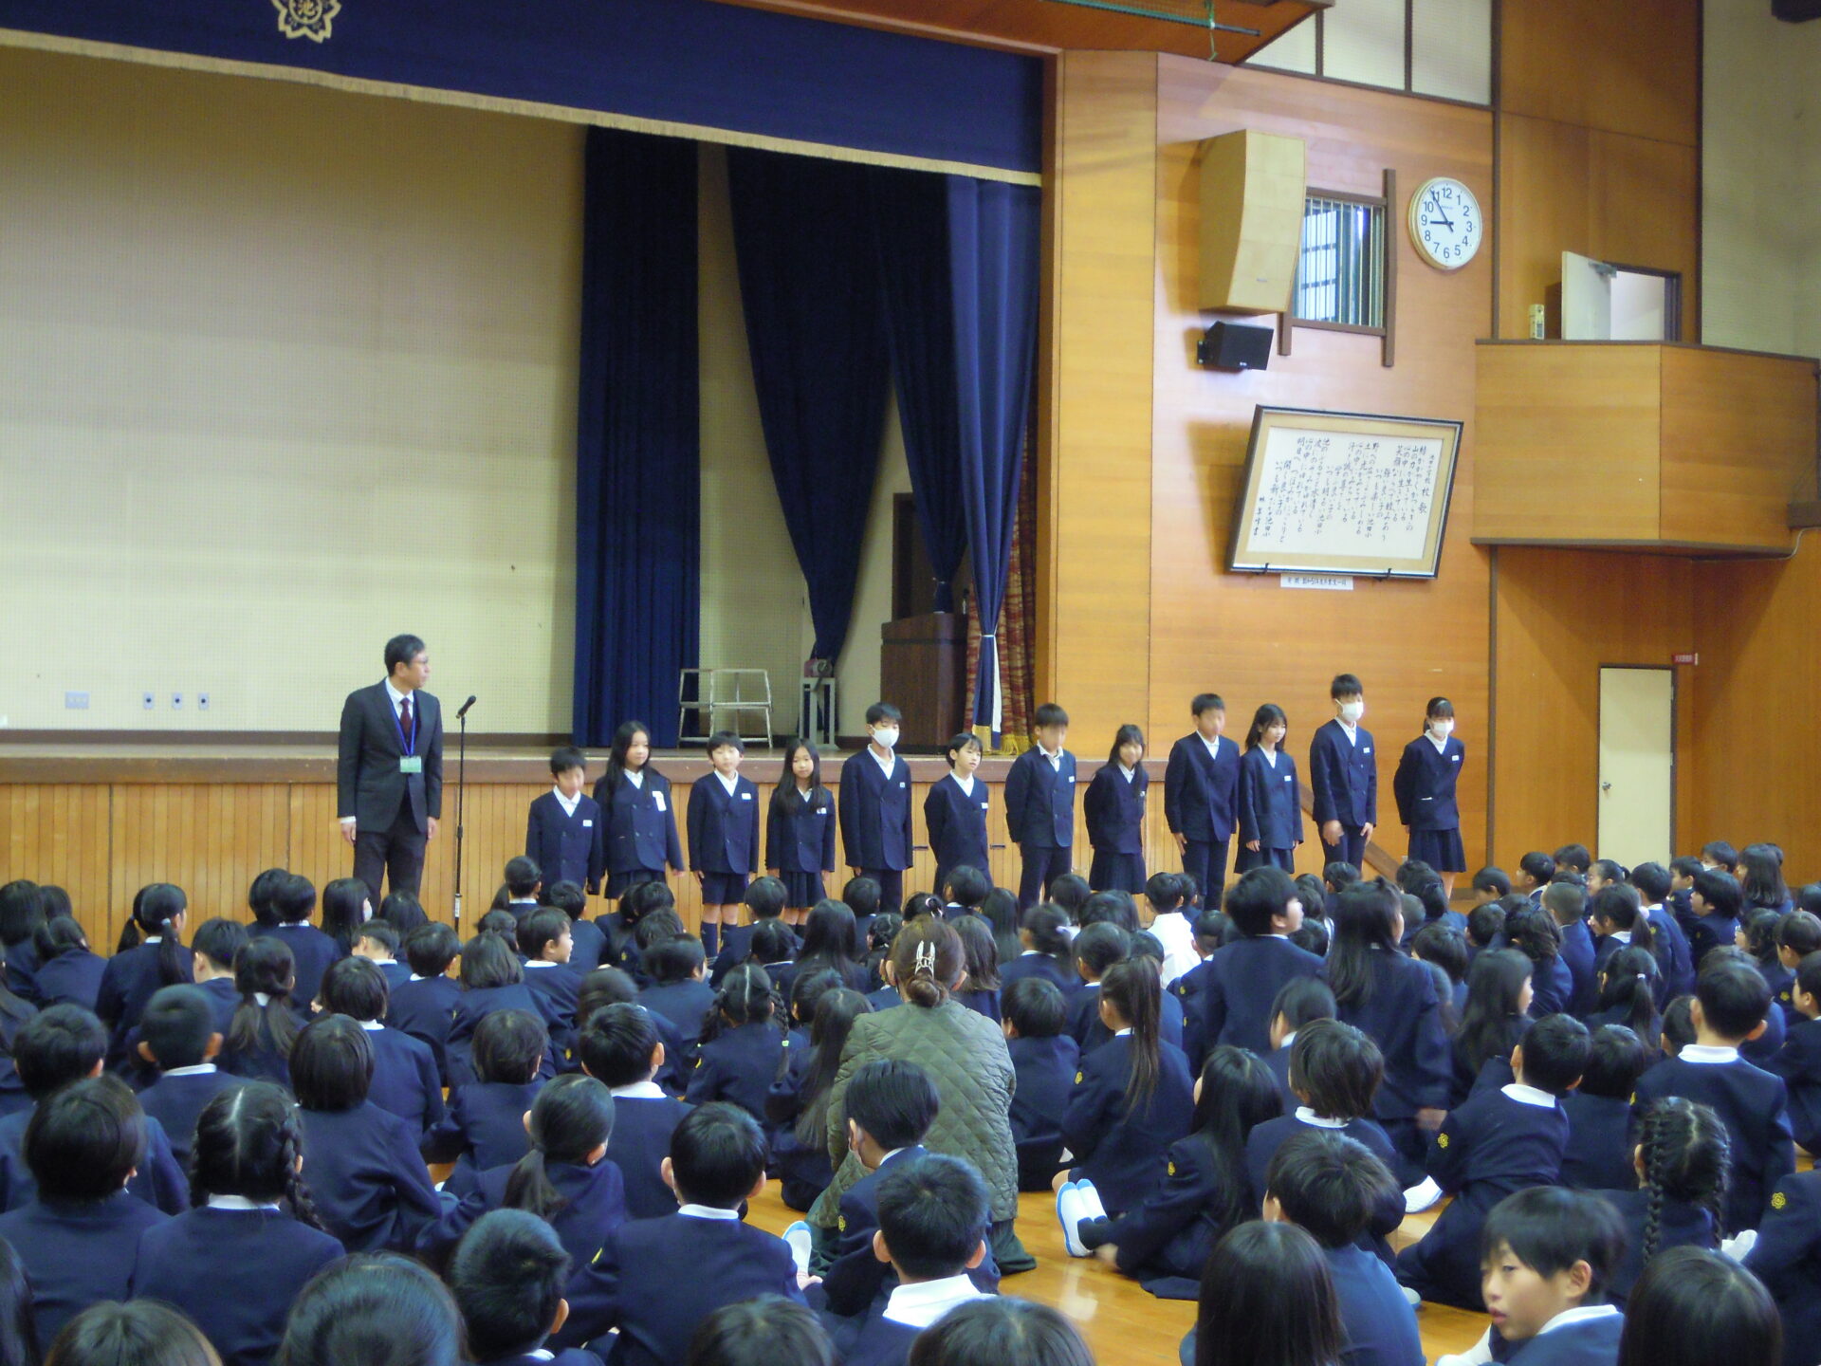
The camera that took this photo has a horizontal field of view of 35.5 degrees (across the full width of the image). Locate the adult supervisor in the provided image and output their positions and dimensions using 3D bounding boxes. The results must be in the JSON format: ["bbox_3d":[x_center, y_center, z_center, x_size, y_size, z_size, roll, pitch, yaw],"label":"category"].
[{"bbox_3d":[-2.526,0.612,13.800,0.470,1.710,0.280,1,-1,-35],"label":"adult supervisor"}]

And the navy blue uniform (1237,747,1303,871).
[{"bbox_3d":[1.931,0.684,15.300,0.360,0.680,0.220,1,0,-30],"label":"navy blue uniform"}]

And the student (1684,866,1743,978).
[{"bbox_3d":[3.598,1.202,12.750,0.400,0.680,0.600,1,-1,-40],"label":"student"}]

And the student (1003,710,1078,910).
[{"bbox_3d":[0.672,0.810,14.500,0.370,1.390,0.260,1,0,-30],"label":"student"}]

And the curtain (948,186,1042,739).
[{"bbox_3d":[0.560,-1.511,18.800,0.720,3.900,0.320,1,-1,-33],"label":"curtain"}]

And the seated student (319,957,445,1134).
[{"bbox_3d":[-1.472,1.065,7.870,0.370,0.635,0.520,1,-1,-15],"label":"seated student"}]

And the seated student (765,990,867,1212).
[{"bbox_3d":[-0.265,1.127,7.950,0.420,0.610,0.600,1,-1,-28],"label":"seated student"}]

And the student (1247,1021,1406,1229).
[{"bbox_3d":[0.940,1.064,6.420,0.410,0.640,0.520,1,-1,-10],"label":"student"}]

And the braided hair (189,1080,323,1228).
[{"bbox_3d":[-1.142,0.819,4.950,0.220,0.265,0.210,1,-1,-5],"label":"braided hair"}]

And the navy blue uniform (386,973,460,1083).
[{"bbox_3d":[-1.519,1.164,8.939,0.380,0.510,0.420,1,0,-9],"label":"navy blue uniform"}]

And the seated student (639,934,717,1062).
[{"bbox_3d":[-0.805,1.140,9.600,0.410,0.610,0.580,1,-1,-15],"label":"seated student"}]

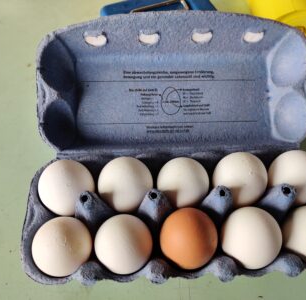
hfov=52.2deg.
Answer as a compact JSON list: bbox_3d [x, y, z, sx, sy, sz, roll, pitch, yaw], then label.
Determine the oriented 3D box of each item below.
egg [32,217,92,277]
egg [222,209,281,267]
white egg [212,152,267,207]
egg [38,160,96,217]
[{"bbox_3d":[-0.069,0.073,0.238,0.043,0.055,0.043,-3,59,0],"label":"egg"},{"bbox_3d":[0.075,0.067,0.239,0.044,0.056,0.044,-3,59,0],"label":"egg"},{"bbox_3d":[0.073,0.025,0.264,0.043,0.056,0.043,-3,59,0],"label":"white egg"},{"bbox_3d":[-0.072,0.032,0.263,0.044,0.056,0.044,-3,59,0],"label":"egg"}]

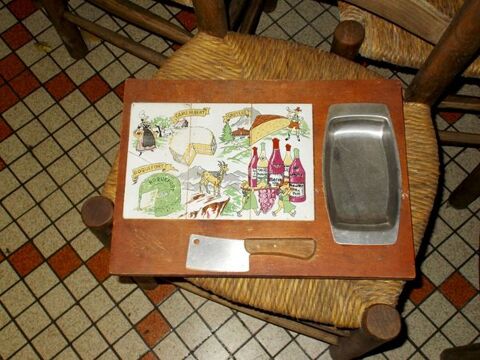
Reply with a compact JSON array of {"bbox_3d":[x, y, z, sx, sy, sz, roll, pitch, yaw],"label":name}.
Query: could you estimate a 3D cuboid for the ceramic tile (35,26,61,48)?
[{"bbox_3d":[-0.430,-0.319,1.398,0.051,0.008,0.051,-39,74,-11],"label":"ceramic tile"}]

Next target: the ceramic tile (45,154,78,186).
[{"bbox_3d":[-0.418,-0.023,1.441,0.057,0.008,0.057,-39,75,-11],"label":"ceramic tile"}]

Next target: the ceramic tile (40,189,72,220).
[{"bbox_3d":[-0.362,0.050,1.206,0.049,0.009,0.049,-39,75,-11],"label":"ceramic tile"}]

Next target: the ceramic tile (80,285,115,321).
[{"bbox_3d":[-0.280,0.244,1.199,0.051,0.008,0.051,-39,74,-11],"label":"ceramic tile"}]

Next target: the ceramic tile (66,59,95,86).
[{"bbox_3d":[-0.348,-0.234,1.331,0.049,0.008,0.049,-39,75,-11],"label":"ceramic tile"}]

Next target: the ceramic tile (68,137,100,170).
[{"bbox_3d":[-0.316,-0.052,1.240,0.049,0.009,0.049,-39,75,-11],"label":"ceramic tile"}]

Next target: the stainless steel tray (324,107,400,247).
[{"bbox_3d":[0.165,-0.008,0.830,0.106,0.025,0.202,1,71,2],"label":"stainless steel tray"}]

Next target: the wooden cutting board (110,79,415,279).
[{"bbox_3d":[0.027,-0.007,0.755,0.355,0.018,0.253,0,72,2],"label":"wooden cutting board"}]

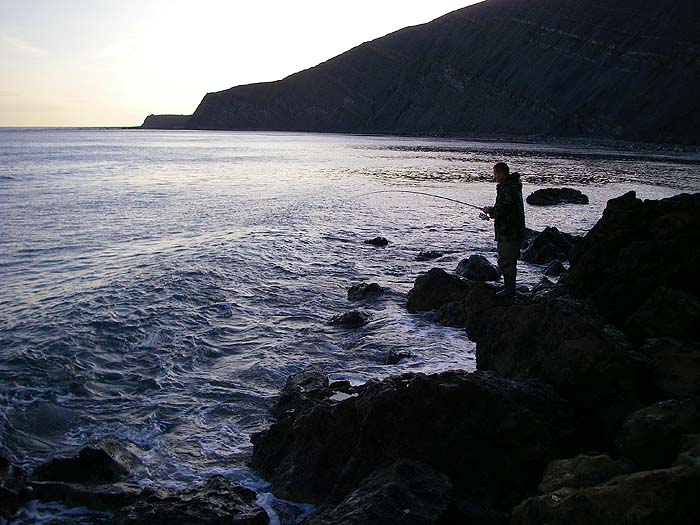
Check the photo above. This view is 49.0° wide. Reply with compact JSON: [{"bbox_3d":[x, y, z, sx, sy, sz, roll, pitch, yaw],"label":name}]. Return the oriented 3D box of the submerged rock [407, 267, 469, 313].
[{"bbox_3d":[1.507,0.422,13.055,1.082,0.651,0.920,1,10,7],"label":"submerged rock"}]

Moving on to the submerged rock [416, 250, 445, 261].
[{"bbox_3d":[1.860,-0.162,17.743,0.644,0.179,0.451,1,10,6],"label":"submerged rock"}]

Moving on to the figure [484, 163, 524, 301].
[{"bbox_3d":[2.038,-0.420,10.166,0.580,1.780,0.520,2,10,12],"label":"figure"}]

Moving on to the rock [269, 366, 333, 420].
[{"bbox_3d":[-0.532,1.353,8.235,0.686,0.484,0.583,-1,10,-4],"label":"rock"}]

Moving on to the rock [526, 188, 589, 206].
[{"bbox_3d":[8.291,-2.649,30.660,2.410,0.607,1.687,3,10,15],"label":"rock"}]

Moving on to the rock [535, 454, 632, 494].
[{"bbox_3d":[1.435,1.320,4.720,0.570,0.270,0.470,3,10,18],"label":"rock"}]

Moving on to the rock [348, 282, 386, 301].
[{"bbox_3d":[0.287,0.503,13.752,0.663,0.250,0.497,0,10,1],"label":"rock"}]

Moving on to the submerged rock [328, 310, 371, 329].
[{"bbox_3d":[-0.023,0.860,11.871,0.619,0.198,0.495,0,10,0],"label":"submerged rock"}]

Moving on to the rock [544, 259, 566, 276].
[{"bbox_3d":[4.274,0.089,15.942,0.451,0.307,0.406,3,10,15],"label":"rock"}]

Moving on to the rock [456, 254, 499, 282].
[{"bbox_3d":[2.602,0.063,15.655,0.926,0.458,0.787,2,10,9],"label":"rock"}]

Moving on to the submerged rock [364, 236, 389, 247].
[{"bbox_3d":[0.686,-0.555,19.880,0.621,0.212,0.466,0,10,2],"label":"submerged rock"}]

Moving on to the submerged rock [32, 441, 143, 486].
[{"bbox_3d":[-2.360,1.760,6.830,0.880,0.250,0.520,-4,11,-20],"label":"submerged rock"}]

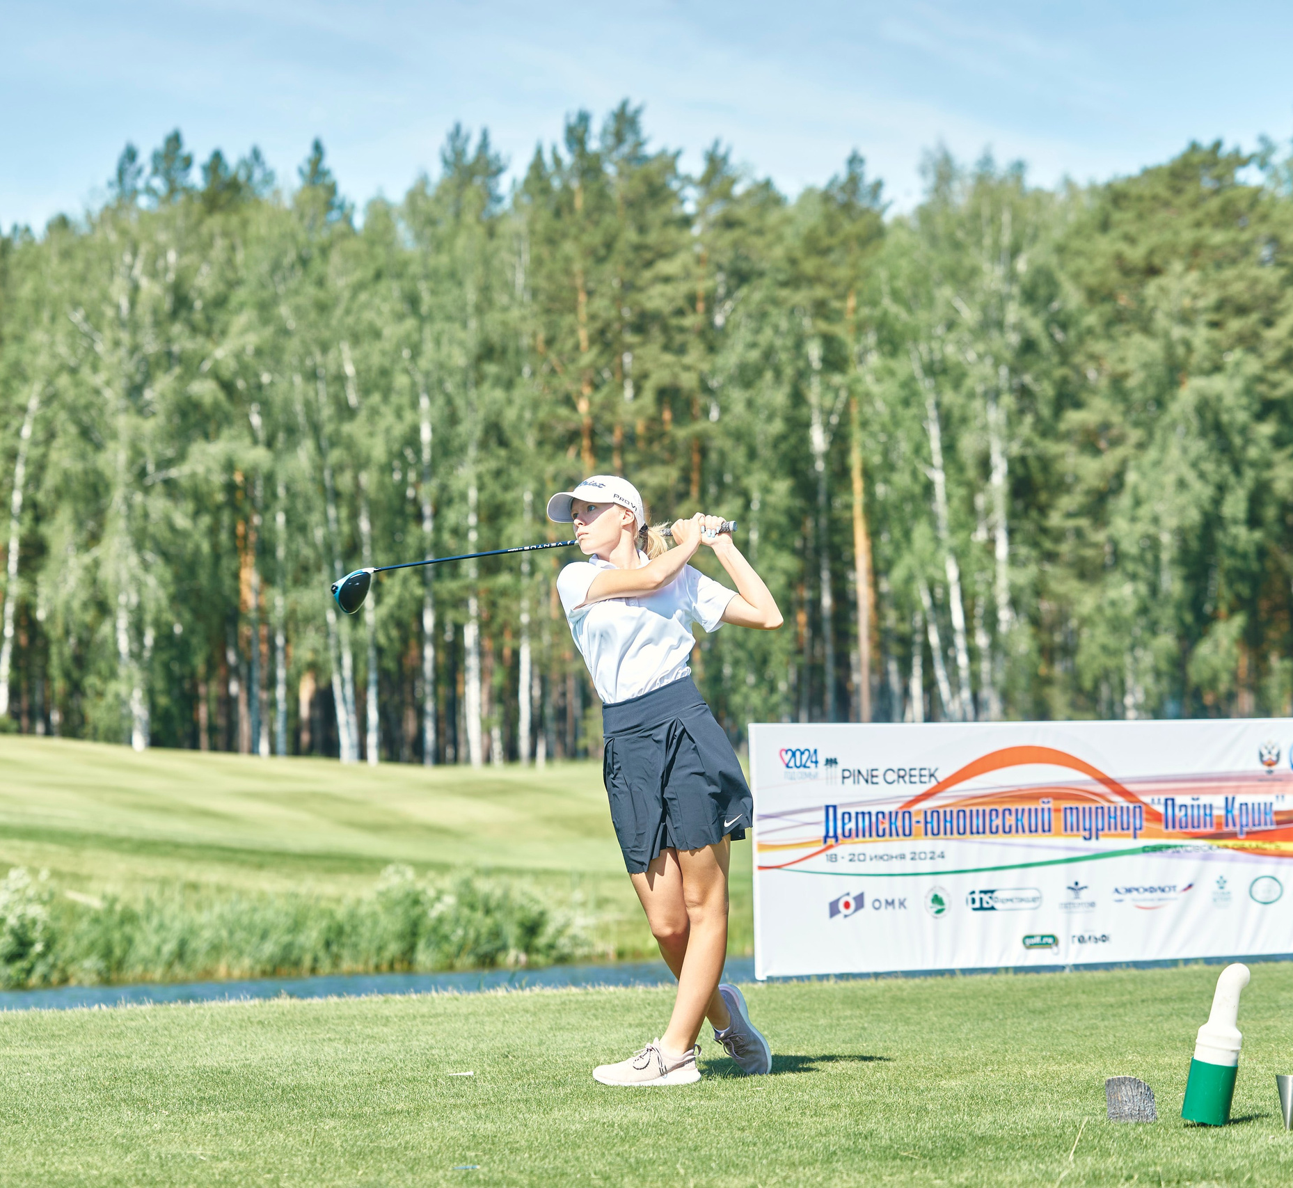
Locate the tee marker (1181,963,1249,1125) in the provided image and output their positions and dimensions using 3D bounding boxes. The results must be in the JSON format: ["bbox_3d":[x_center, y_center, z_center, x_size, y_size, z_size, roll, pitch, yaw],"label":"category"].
[{"bbox_3d":[1.280,1.000,9.980,0.106,0.360,0.106,9,-1,-7],"label":"tee marker"}]

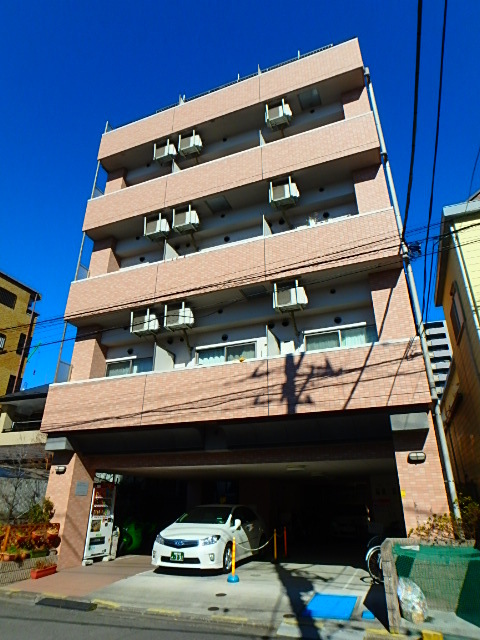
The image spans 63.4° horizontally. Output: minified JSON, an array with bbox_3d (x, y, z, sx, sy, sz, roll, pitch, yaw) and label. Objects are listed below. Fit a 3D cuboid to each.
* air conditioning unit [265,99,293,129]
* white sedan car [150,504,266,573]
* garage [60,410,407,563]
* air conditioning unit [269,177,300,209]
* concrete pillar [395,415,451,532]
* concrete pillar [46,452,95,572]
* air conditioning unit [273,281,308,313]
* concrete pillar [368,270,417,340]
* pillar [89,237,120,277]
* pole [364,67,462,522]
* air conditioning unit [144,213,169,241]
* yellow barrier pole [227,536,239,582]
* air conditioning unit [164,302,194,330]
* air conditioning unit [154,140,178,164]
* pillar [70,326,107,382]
[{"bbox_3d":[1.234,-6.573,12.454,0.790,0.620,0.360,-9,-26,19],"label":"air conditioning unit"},{"bbox_3d":[-0.645,5.980,10.900,1.790,1.490,4.580,-8,-26,18],"label":"white sedan car"},{"bbox_3d":[0.740,5.554,11.906,8.217,2.954,7.854,-9,-26,19],"label":"garage"},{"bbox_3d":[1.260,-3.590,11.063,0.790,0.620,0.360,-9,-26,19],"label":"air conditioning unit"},{"bbox_3d":[3.617,3.472,7.627,0.794,3.150,0.830,-9,-26,19],"label":"concrete pillar"},{"bbox_3d":[-4.613,4.942,10.402,0.742,2.788,0.808,-9,-26,19],"label":"concrete pillar"},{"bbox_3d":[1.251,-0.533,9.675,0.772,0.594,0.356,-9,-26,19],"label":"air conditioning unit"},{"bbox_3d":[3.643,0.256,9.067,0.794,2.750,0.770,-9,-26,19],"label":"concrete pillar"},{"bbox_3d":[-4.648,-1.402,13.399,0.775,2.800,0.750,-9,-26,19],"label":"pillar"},{"bbox_3d":[3.760,-1.540,8.860,0.145,12.936,0.148,-9,-26,19],"label":"pole"},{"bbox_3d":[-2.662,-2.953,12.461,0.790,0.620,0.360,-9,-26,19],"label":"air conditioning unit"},{"bbox_3d":[-0.131,4.949,8.034,0.264,0.808,0.264,0,-25,0],"label":"yellow barrier pole"},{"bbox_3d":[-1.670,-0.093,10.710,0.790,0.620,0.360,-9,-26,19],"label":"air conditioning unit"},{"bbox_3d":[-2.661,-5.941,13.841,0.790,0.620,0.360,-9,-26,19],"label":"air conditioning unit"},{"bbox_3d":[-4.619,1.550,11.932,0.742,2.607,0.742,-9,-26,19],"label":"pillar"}]

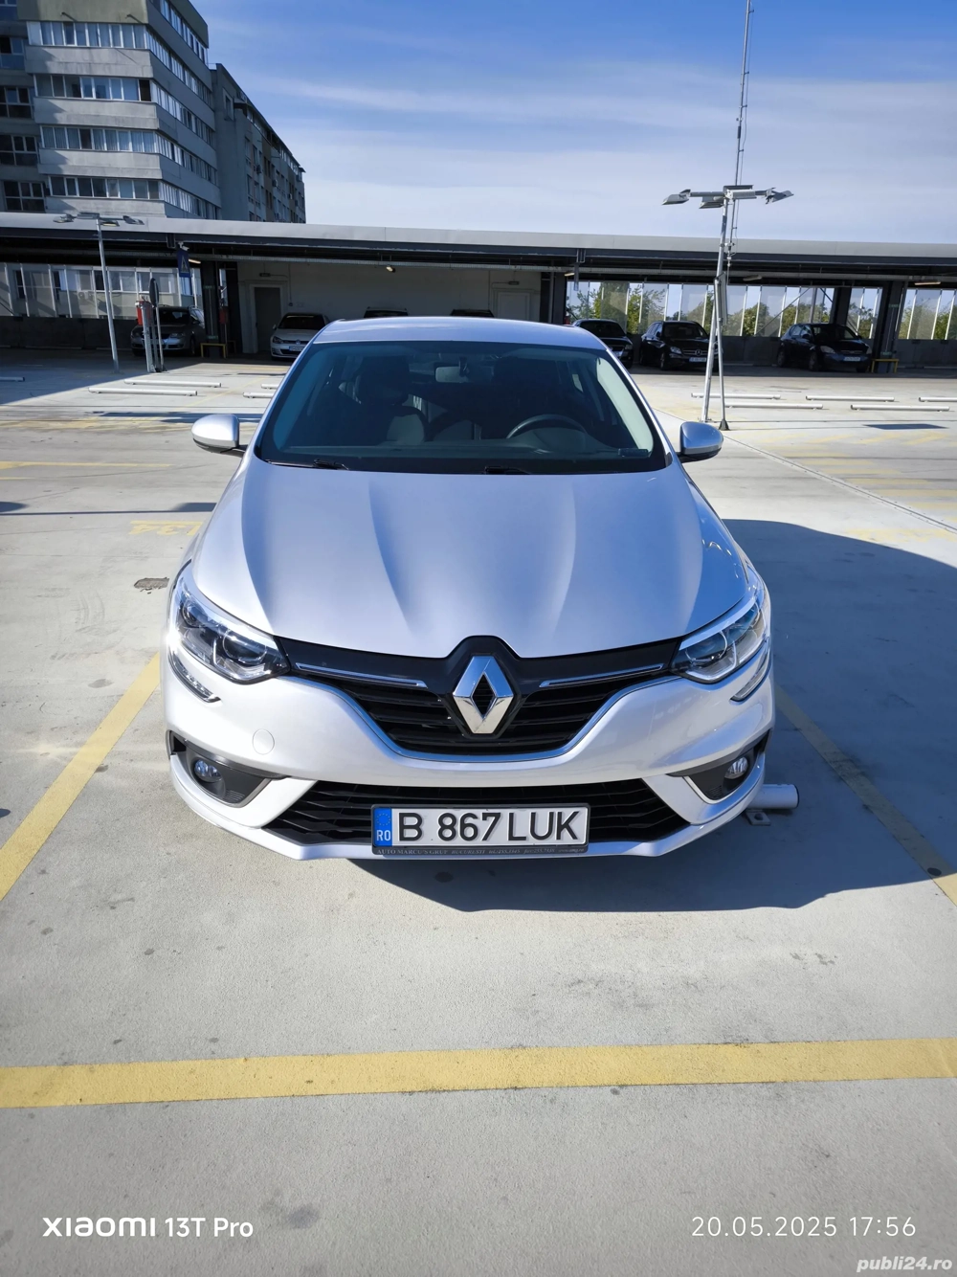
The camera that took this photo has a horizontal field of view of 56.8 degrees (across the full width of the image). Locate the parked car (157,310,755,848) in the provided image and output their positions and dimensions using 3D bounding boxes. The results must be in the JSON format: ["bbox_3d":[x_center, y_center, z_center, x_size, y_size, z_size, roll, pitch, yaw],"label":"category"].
[{"bbox_3d":[-0.114,-0.733,4.163,1.860,1.445,4.600,0,20,-4],"label":"parked car"}]

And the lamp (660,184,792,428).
[{"bbox_3d":[3.739,-5.181,13.921,1.900,3.430,1.550,0,20,-4],"label":"lamp"}]

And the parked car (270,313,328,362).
[{"bbox_3d":[-5.651,-9.935,29.106,1.800,1.460,4.270,0,20,-4],"label":"parked car"}]

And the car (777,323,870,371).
[{"bbox_3d":[11.632,-9.787,29.677,1.760,1.480,4.150,0,20,-4],"label":"car"}]

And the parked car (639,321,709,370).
[{"bbox_3d":[6.498,-9.490,28.615,1.800,1.470,4.450,0,20,-4],"label":"parked car"}]

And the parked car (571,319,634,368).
[{"bbox_3d":[3.875,-9.694,28.936,1.810,1.480,4.500,0,20,-4],"label":"parked car"}]

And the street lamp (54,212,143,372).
[{"bbox_3d":[-8.618,-7.998,20.621,1.950,3.430,1.600,0,20,-4],"label":"street lamp"}]

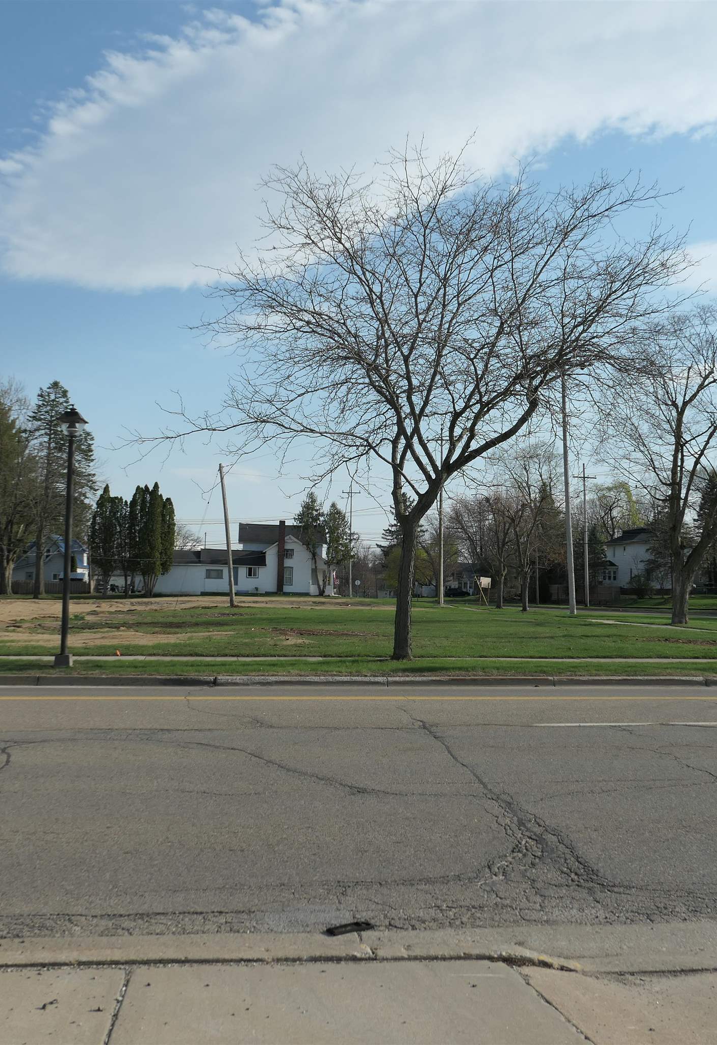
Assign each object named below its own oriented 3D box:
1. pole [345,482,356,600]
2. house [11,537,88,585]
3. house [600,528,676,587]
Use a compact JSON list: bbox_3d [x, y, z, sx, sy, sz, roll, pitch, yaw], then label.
[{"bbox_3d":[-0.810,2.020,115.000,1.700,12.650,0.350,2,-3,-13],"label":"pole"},{"bbox_3d":[-39.490,5.460,134.000,10.000,7.290,9.000,1,-3,-7],"label":"house"},{"bbox_3d":[31.389,4.425,117.236,7.000,7.760,7.600,2,-4,-14],"label":"house"}]

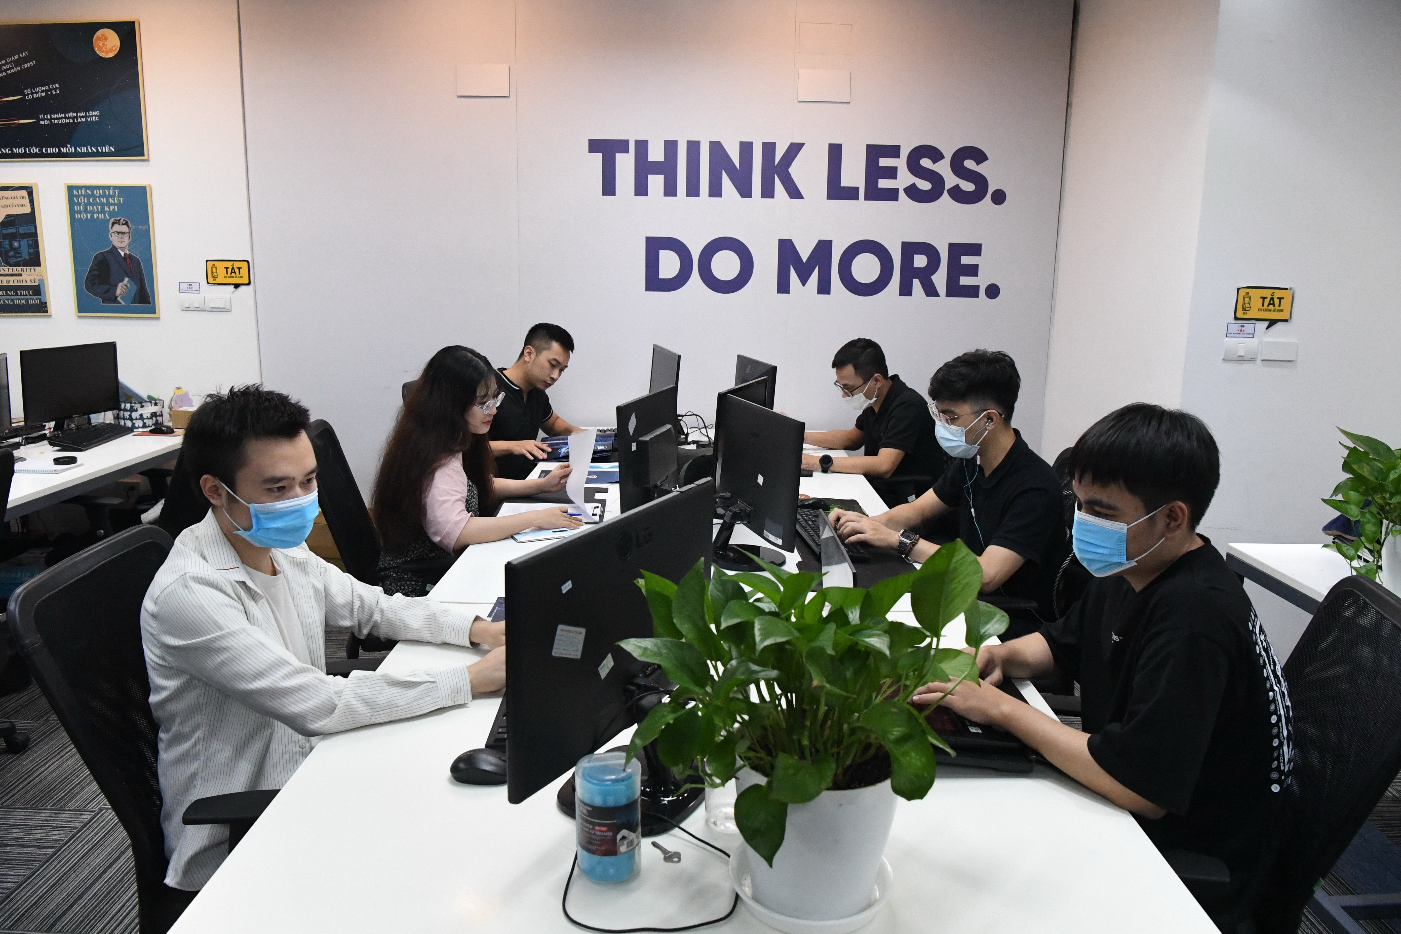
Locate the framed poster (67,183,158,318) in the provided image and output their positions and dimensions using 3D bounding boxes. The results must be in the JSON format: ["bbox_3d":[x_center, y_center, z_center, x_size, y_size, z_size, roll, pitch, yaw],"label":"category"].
[{"bbox_3d":[-2.801,-1.022,4.446,0.403,0.623,0.025,1,12,0],"label":"framed poster"}]

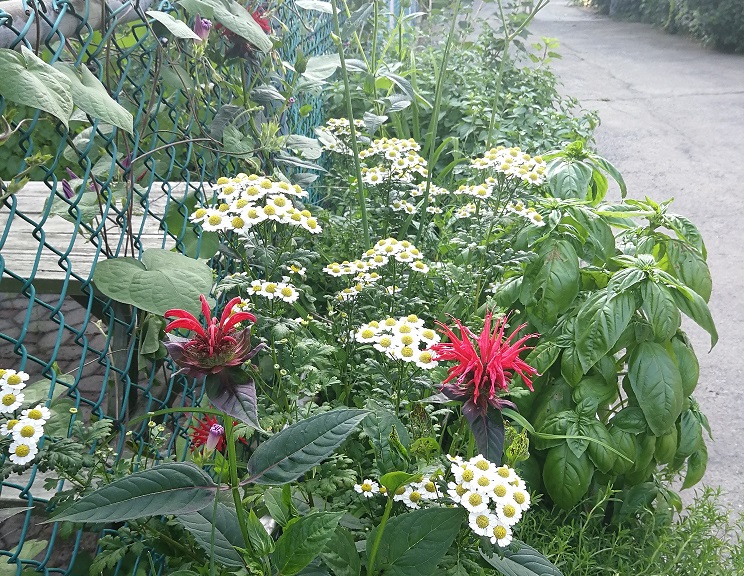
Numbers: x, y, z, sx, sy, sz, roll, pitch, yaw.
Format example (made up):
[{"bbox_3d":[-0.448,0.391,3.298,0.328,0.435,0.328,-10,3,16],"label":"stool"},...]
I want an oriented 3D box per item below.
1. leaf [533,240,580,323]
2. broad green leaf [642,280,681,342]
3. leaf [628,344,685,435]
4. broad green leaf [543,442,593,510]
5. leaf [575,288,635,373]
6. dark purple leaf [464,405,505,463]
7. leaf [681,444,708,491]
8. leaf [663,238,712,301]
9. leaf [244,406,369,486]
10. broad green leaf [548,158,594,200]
[{"bbox_3d":[0.205,-0.007,0.860,0.052,0.101,0.022,18,-17,3],"label":"leaf"},{"bbox_3d":[0.309,0.025,0.825,0.038,0.020,0.072,-2,65,-7],"label":"broad green leaf"},{"bbox_3d":[0.299,0.107,0.820,0.049,0.102,0.020,-10,-5,20],"label":"leaf"},{"bbox_3d":[0.207,0.198,0.820,0.050,0.077,0.020,2,-4,15],"label":"broad green leaf"},{"bbox_3d":[0.249,0.046,0.830,0.052,0.022,0.106,28,78,24],"label":"leaf"},{"bbox_3d":[0.090,0.115,0.600,0.026,0.054,0.012,-15,-1,9],"label":"dark purple leaf"},{"bbox_3d":[0.358,0.198,0.869,0.028,0.063,0.015,27,-10,-20],"label":"leaf"},{"bbox_3d":[0.367,-0.020,0.897,0.045,0.085,0.020,-16,-18,-20],"label":"leaf"},{"bbox_3d":[-0.055,0.134,0.655,0.121,0.020,0.045,-27,33,-24],"label":"leaf"},{"bbox_3d":[0.245,-0.135,0.960,0.055,0.025,0.078,3,50,9],"label":"broad green leaf"}]

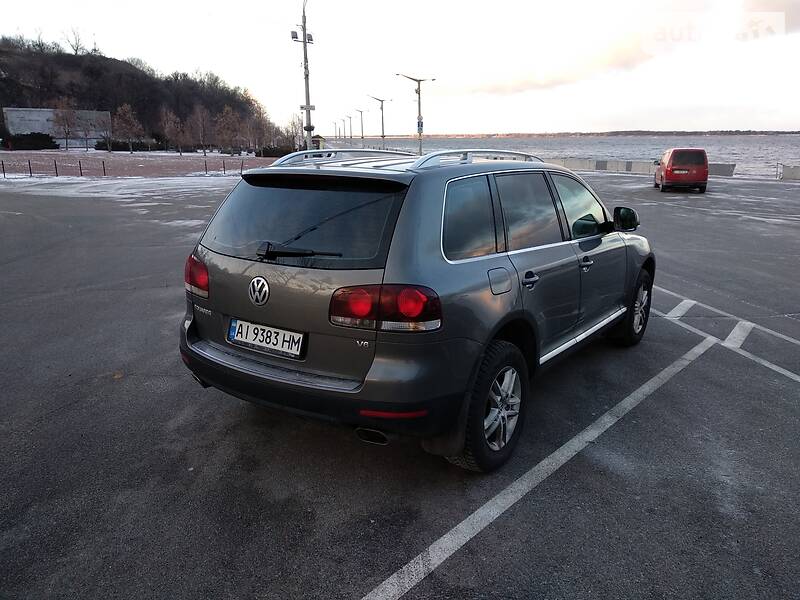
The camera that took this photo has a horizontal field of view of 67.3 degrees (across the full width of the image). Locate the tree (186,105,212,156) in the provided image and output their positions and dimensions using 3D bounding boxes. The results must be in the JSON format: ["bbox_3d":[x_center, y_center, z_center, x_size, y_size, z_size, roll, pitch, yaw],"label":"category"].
[{"bbox_3d":[-20.561,-17.072,60.628,2.400,5.050,2.400,0,15,0],"label":"tree"}]

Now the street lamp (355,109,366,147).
[{"bbox_3d":[-8.233,-36.514,128.929,2.700,8.200,0.400,0,15,0],"label":"street lamp"}]

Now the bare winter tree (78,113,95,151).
[{"bbox_3d":[-39.499,-21.004,75.088,1.980,4.630,1.980,0,15,0],"label":"bare winter tree"}]

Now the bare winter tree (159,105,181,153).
[{"bbox_3d":[-26.085,-19.079,67.332,2.440,4.960,2.440,0,15,0],"label":"bare winter tree"}]

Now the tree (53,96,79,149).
[{"bbox_3d":[-42.138,-21.940,74.830,3.210,6.450,3.210,0,15,0],"label":"tree"}]

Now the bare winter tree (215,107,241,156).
[{"bbox_3d":[-17.595,-17.029,60.642,2.600,4.760,2.600,0,15,0],"label":"bare winter tree"}]

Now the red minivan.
[{"bbox_3d":[12.550,-5.840,26.750,1.820,1.830,4.400,4,15,17],"label":"red minivan"}]

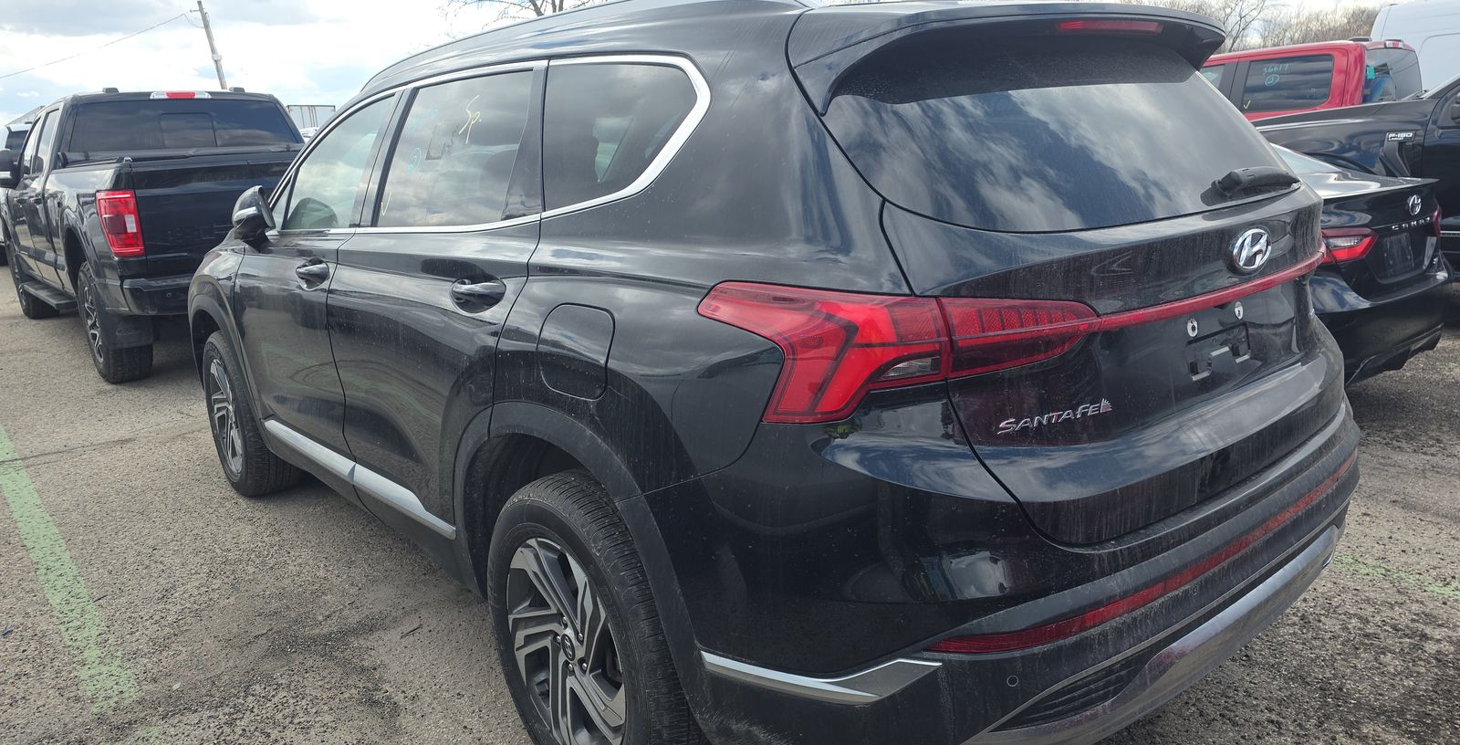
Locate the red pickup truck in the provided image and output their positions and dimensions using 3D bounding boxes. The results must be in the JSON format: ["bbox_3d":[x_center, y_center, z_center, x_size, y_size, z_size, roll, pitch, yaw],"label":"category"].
[{"bbox_3d":[4.767,-1.822,8.754,2.050,1.960,5.900,-13,16,-38],"label":"red pickup truck"}]

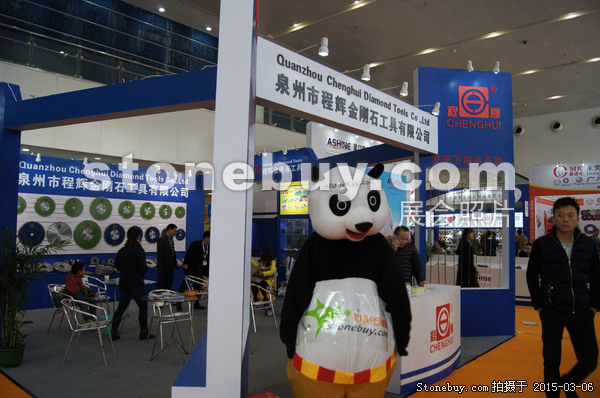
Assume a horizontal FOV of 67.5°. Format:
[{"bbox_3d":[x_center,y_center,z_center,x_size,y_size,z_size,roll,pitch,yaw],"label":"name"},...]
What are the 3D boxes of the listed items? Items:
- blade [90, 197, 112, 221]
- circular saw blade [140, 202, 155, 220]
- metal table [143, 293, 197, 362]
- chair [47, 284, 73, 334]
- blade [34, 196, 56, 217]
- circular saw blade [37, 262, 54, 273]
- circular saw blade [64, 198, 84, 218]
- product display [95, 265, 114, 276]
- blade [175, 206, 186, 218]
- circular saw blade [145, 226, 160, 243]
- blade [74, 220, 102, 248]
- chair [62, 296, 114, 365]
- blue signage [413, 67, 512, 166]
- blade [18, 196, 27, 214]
[{"bbox_3d":[-4.268,0.226,9.686,0.020,0.480,0.480,-2,-5,42],"label":"blade"},{"bbox_3d":[-3.603,0.296,10.642,0.400,0.400,0.015,5,-6,-43],"label":"circular saw blade"},{"bbox_3d":[-1.725,1.669,5.916,0.700,0.710,0.700,2,-4,-16],"label":"metal table"},{"bbox_3d":[-3.530,1.690,6.970,0.580,0.730,0.560,2,-4,-15],"label":"chair"},{"bbox_3d":[-4.996,0.149,8.800,0.030,0.400,0.400,-2,-5,41],"label":"blade"},{"bbox_3d":[-5.106,1.377,9.004,0.345,0.015,0.345,5,28,-43],"label":"circular saw blade"},{"bbox_3d":[-4.788,0.191,9.523,0.405,0.405,0.015,5,-6,-43],"label":"circular saw blade"},{"bbox_3d":[-3.910,1.436,9.000,0.200,0.200,0.370,-2,-5,41],"label":"product display"},{"bbox_3d":[-2.984,0.345,11.227,0.295,0.295,0.015,5,-6,-43],"label":"blade"},{"bbox_3d":[-3.451,0.861,10.576,0.020,0.385,0.385,-2,-5,42],"label":"circular saw blade"},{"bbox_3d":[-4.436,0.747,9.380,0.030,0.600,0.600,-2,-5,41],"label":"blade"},{"bbox_3d":[-2.535,1.578,5.420,0.540,0.720,0.520,1,-4,-3],"label":"chair"},{"bbox_3d":[2.590,-1.240,7.090,1.540,1.550,0.200,1,-4,-7],"label":"blue signage"},{"bbox_3d":[-5.530,0.134,8.821,0.355,0.355,0.015,5,-6,-43],"label":"blade"}]

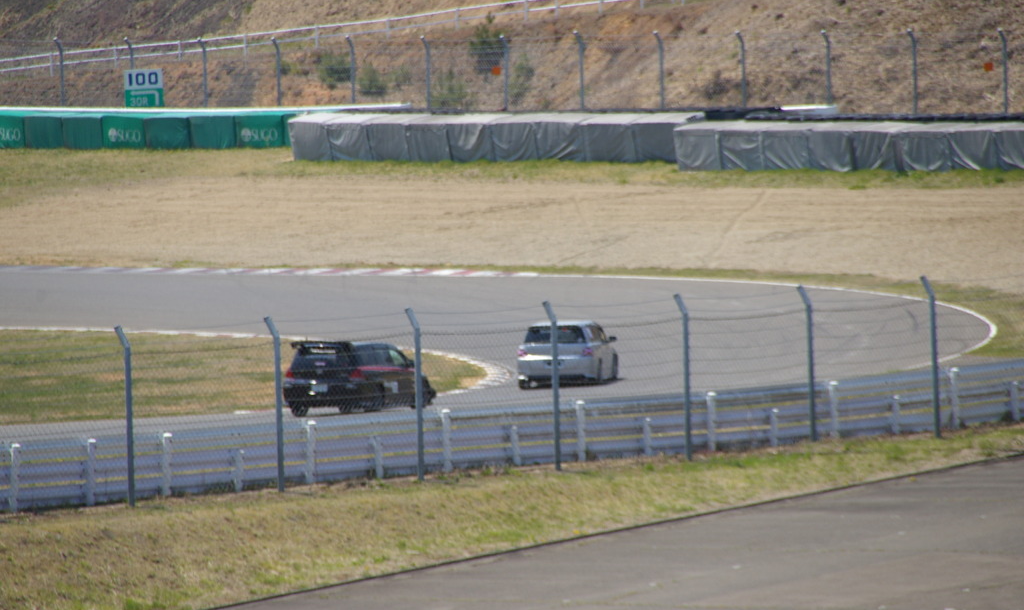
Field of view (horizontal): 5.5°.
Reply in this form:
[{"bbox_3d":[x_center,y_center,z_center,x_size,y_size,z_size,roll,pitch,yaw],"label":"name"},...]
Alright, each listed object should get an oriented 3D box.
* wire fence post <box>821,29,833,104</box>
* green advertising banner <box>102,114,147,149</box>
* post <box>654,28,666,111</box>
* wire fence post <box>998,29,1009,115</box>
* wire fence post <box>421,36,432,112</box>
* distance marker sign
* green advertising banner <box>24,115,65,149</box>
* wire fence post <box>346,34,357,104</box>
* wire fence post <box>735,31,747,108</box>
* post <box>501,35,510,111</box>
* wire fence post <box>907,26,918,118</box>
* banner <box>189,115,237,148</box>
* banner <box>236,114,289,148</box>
[{"bbox_3d":[8.819,-6.333,299.000,0.260,2.700,0.080,-4,3,-35],"label":"wire fence post"},{"bbox_3d":[-11.673,-5.315,328.247,1.850,1.040,0.700,1,4,45],"label":"green advertising banner"},{"bbox_3d":[4.231,-6.459,305.000,0.260,2.700,0.080,-4,3,-35],"label":"post"},{"bbox_3d":[13.506,-6.234,293.000,0.260,2.700,0.080,-4,3,-35],"label":"wire fence post"},{"bbox_3d":[-2.622,-6.854,327.000,0.280,2.750,0.090,-3,3,-36],"label":"wire fence post"},{"bbox_3d":[-11.011,-6.473,320.000,1.180,1.230,0.050,-2,3,-5],"label":"distance marker sign"},{"bbox_3d":[-14.262,-5.363,331.234,0.700,1.040,1.850,-4,3,-42],"label":"green advertising banner"},{"bbox_3d":[-4.983,-6.948,330.000,0.280,2.750,0.090,-3,3,-36],"label":"wire fence post"},{"bbox_3d":[6.773,-6.700,314.000,0.280,2.750,0.090,-3,3,-36],"label":"wire fence post"},{"bbox_3d":[-0.197,-6.781,323.500,0.280,2.750,0.090,-3,3,-36],"label":"post"},{"bbox_3d":[11.132,-6.298,296.000,0.260,2.700,0.080,-4,3,-35],"label":"wire fence post"},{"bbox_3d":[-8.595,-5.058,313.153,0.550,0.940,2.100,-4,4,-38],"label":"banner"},{"bbox_3d":[-7.159,-5.026,311.153,0.550,0.940,2.150,-4,4,-38],"label":"banner"}]

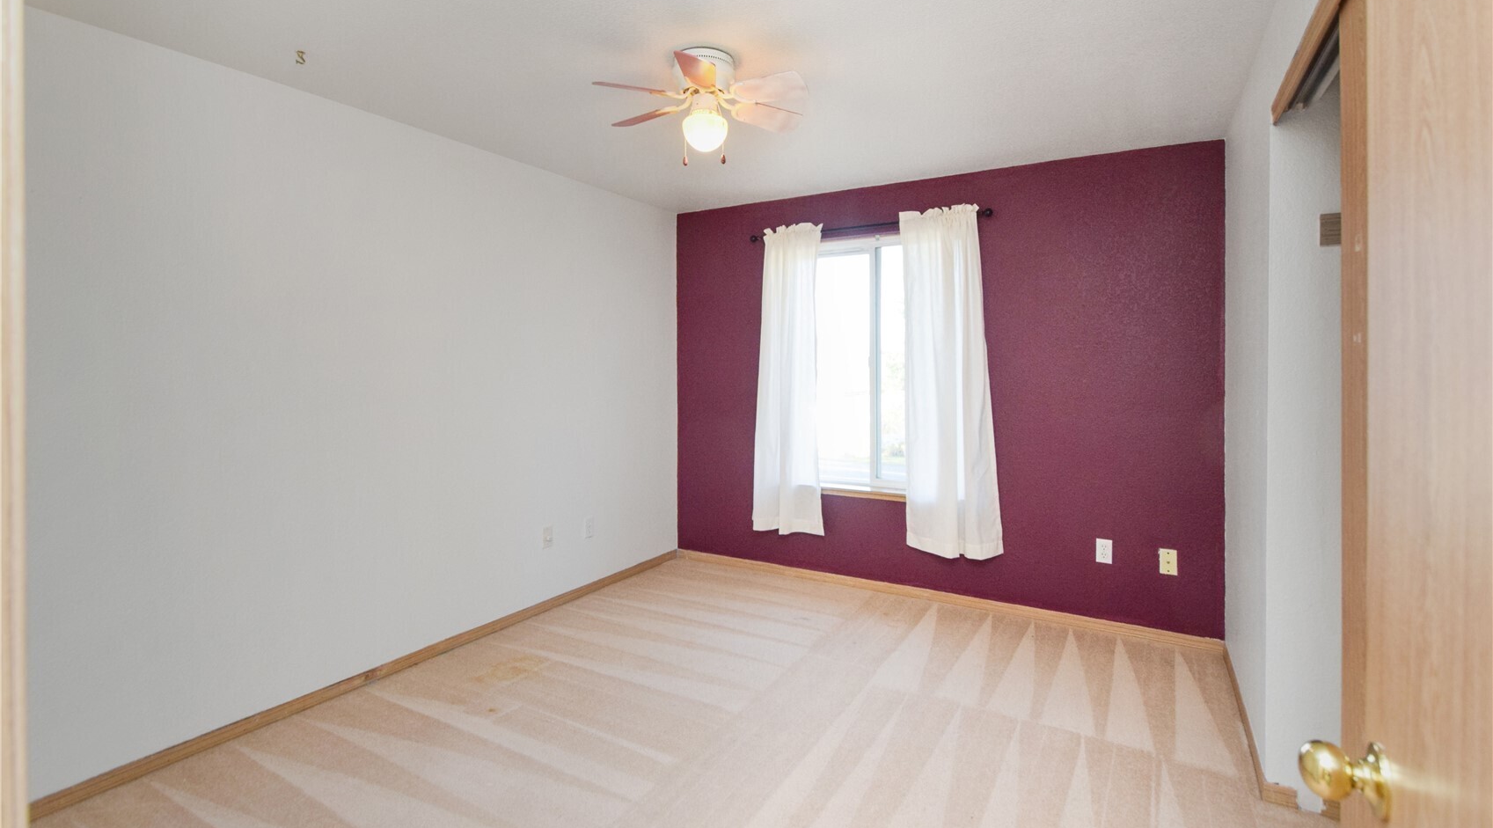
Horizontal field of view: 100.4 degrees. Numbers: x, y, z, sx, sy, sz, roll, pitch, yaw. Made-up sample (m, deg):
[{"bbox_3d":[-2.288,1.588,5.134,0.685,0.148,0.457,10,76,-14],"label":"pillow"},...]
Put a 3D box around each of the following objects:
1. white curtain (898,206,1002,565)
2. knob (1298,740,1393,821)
[{"bbox_3d":[1.120,-0.176,3.426,0.520,1.900,0.130,1,2,28],"label":"white curtain"},{"bbox_3d":[0.584,0.355,0.616,0.062,0.068,0.068,1,3,31],"label":"knob"}]

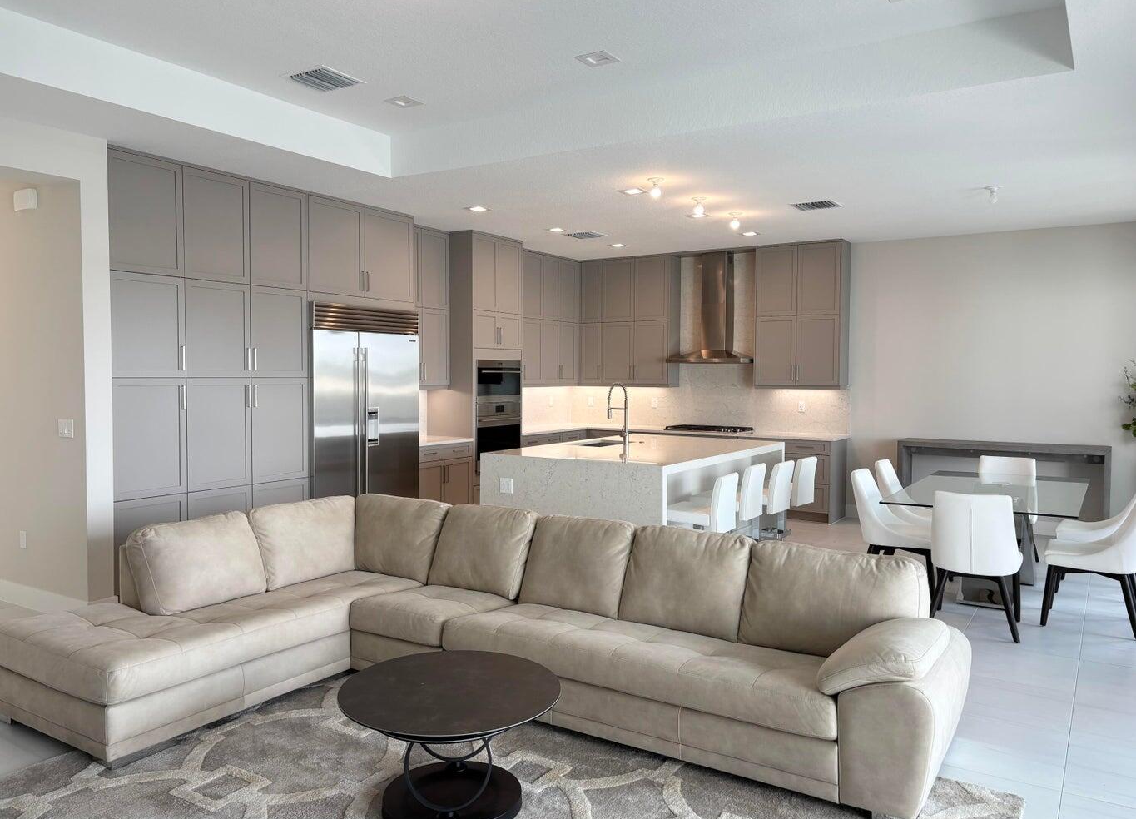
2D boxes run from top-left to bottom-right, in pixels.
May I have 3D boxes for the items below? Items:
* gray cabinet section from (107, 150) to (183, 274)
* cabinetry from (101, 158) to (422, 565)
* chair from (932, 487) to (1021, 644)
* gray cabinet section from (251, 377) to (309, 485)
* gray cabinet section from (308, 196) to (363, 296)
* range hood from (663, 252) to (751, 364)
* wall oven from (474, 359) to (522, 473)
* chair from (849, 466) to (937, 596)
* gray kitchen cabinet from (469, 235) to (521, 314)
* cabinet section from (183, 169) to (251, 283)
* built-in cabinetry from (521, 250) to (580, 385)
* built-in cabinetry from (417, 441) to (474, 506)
[{"bbox_3d":[-3.098,-1.313,5.940,0.600,0.777,0.527,2,3,33],"label":"gray cabinet section"},{"bbox_3d":[-2.455,-0.234,6.916,0.640,3.033,2.877,2,3,33],"label":"cabinetry"},{"bbox_3d":[2.589,0.934,5.393,0.518,0.870,0.593,2,3,33],"label":"chair"},{"bbox_3d":[-2.518,0.151,6.913,0.600,0.819,0.549,2,3,33],"label":"gray cabinet section"},{"bbox_3d":[-2.196,-1.367,7.341,0.600,0.777,0.620,2,3,33],"label":"gray cabinet section"},{"bbox_3d":[1.699,-1.192,10.050,0.921,1.302,0.530,2,3,33],"label":"range hood"},{"bbox_3d":[-0.962,0.045,9.272,0.620,1.156,0.762,2,3,33],"label":"wall oven"},{"bbox_3d":[2.392,0.895,6.151,0.600,0.870,0.510,2,3,33],"label":"chair"},{"bbox_3d":[-1.001,-1.439,9.212,0.644,0.792,0.840,2,3,33],"label":"gray kitchen cabinet"},{"bbox_3d":[-2.808,-1.330,6.391,0.600,0.777,0.544,2,3,33],"label":"cabinet section"},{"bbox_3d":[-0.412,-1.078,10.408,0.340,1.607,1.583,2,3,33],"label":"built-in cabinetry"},{"bbox_3d":[-1.489,0.767,8.562,0.650,0.900,0.920,2,3,33],"label":"built-in cabinetry"}]

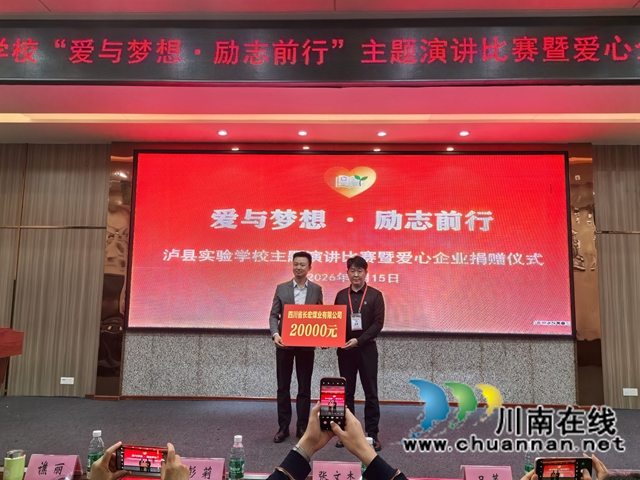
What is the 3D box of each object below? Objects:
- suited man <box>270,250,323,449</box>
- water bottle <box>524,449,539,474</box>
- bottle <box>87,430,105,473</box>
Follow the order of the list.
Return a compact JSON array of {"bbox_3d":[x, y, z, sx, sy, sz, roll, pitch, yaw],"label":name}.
[{"bbox_3d":[-0.226,0.979,4.766,0.530,1.738,0.400,1,-6,2],"label":"suited man"},{"bbox_3d":[0.848,0.919,1.984,0.063,0.225,0.063,1,-6,2],"label":"water bottle"},{"bbox_3d":[-0.938,0.915,2.087,0.064,0.225,0.064,1,-6,2],"label":"bottle"}]

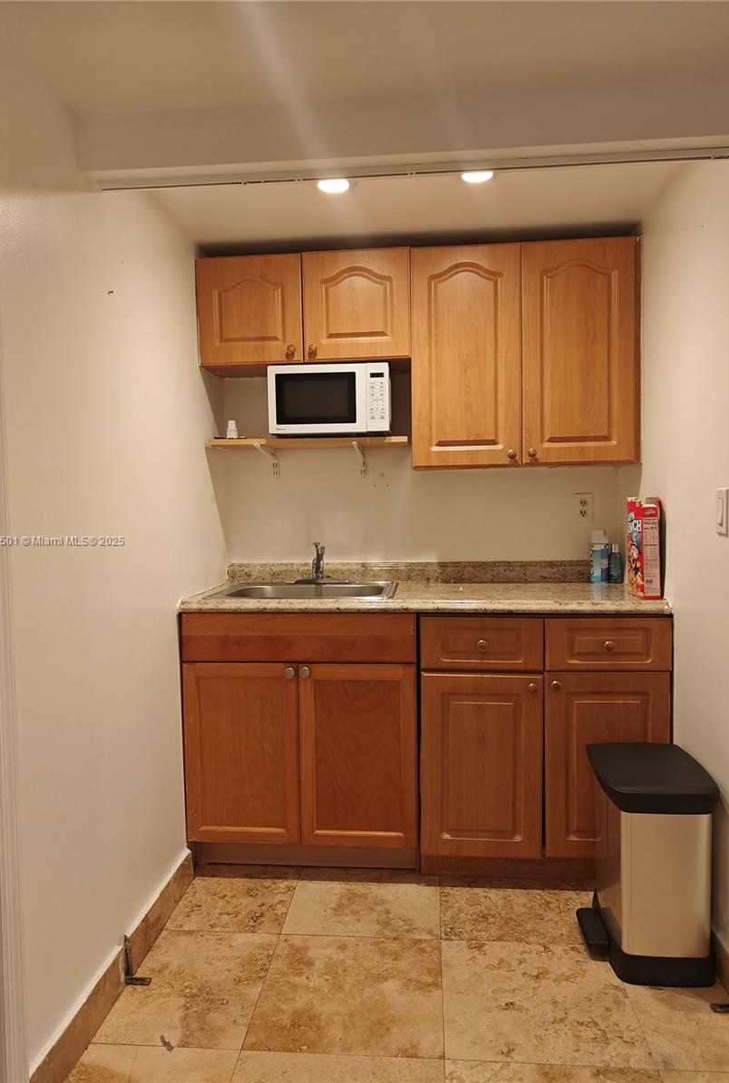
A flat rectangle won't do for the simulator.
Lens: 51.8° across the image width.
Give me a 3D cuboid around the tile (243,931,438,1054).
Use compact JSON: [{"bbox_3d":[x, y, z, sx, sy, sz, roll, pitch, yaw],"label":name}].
[{"bbox_3d":[-0.031,1.134,1.894,0.456,0.012,0.461,0,2,5],"label":"tile"}]

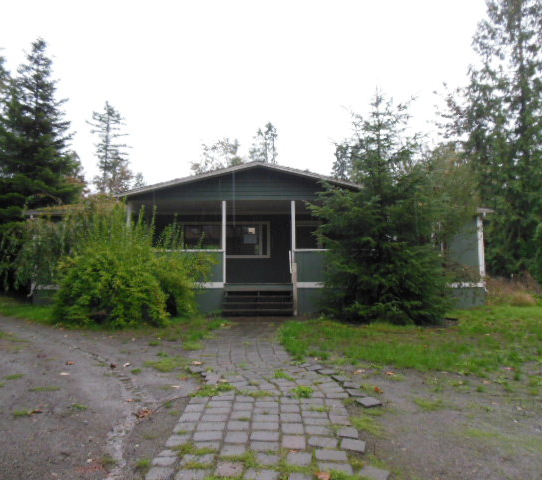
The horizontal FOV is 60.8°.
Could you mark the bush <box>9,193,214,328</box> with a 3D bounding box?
[{"bbox_3d":[-3.939,0.428,11.213,4.993,2.909,3.300,0,-5,0],"label":"bush"}]

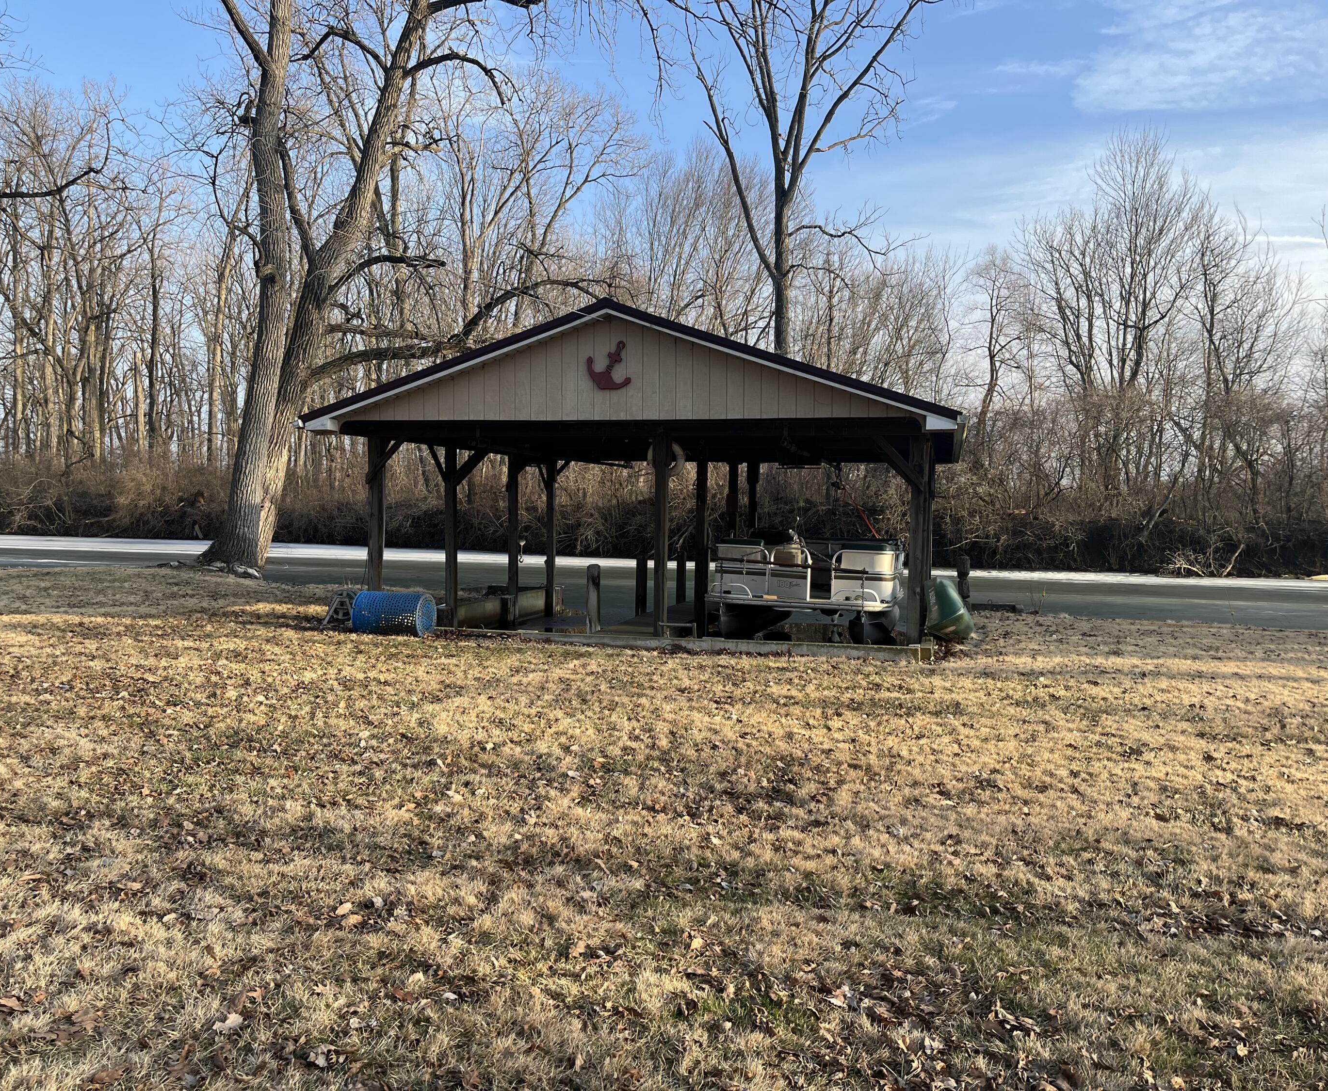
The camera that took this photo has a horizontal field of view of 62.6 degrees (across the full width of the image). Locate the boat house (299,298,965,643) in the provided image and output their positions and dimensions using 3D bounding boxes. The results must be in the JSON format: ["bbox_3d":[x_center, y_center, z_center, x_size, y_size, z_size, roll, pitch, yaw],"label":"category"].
[{"bbox_3d":[0.220,-1.027,16.752,8.260,4.020,7.720,1,2,14],"label":"boat house"}]

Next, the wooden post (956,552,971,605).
[{"bbox_3d":[4.970,0.593,18.100,0.210,0.930,0.210,1,2,14],"label":"wooden post"}]

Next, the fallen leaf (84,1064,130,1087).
[{"bbox_3d":[-1.477,1.411,2.913,0.110,0.030,0.060,-1,3,-40],"label":"fallen leaf"}]

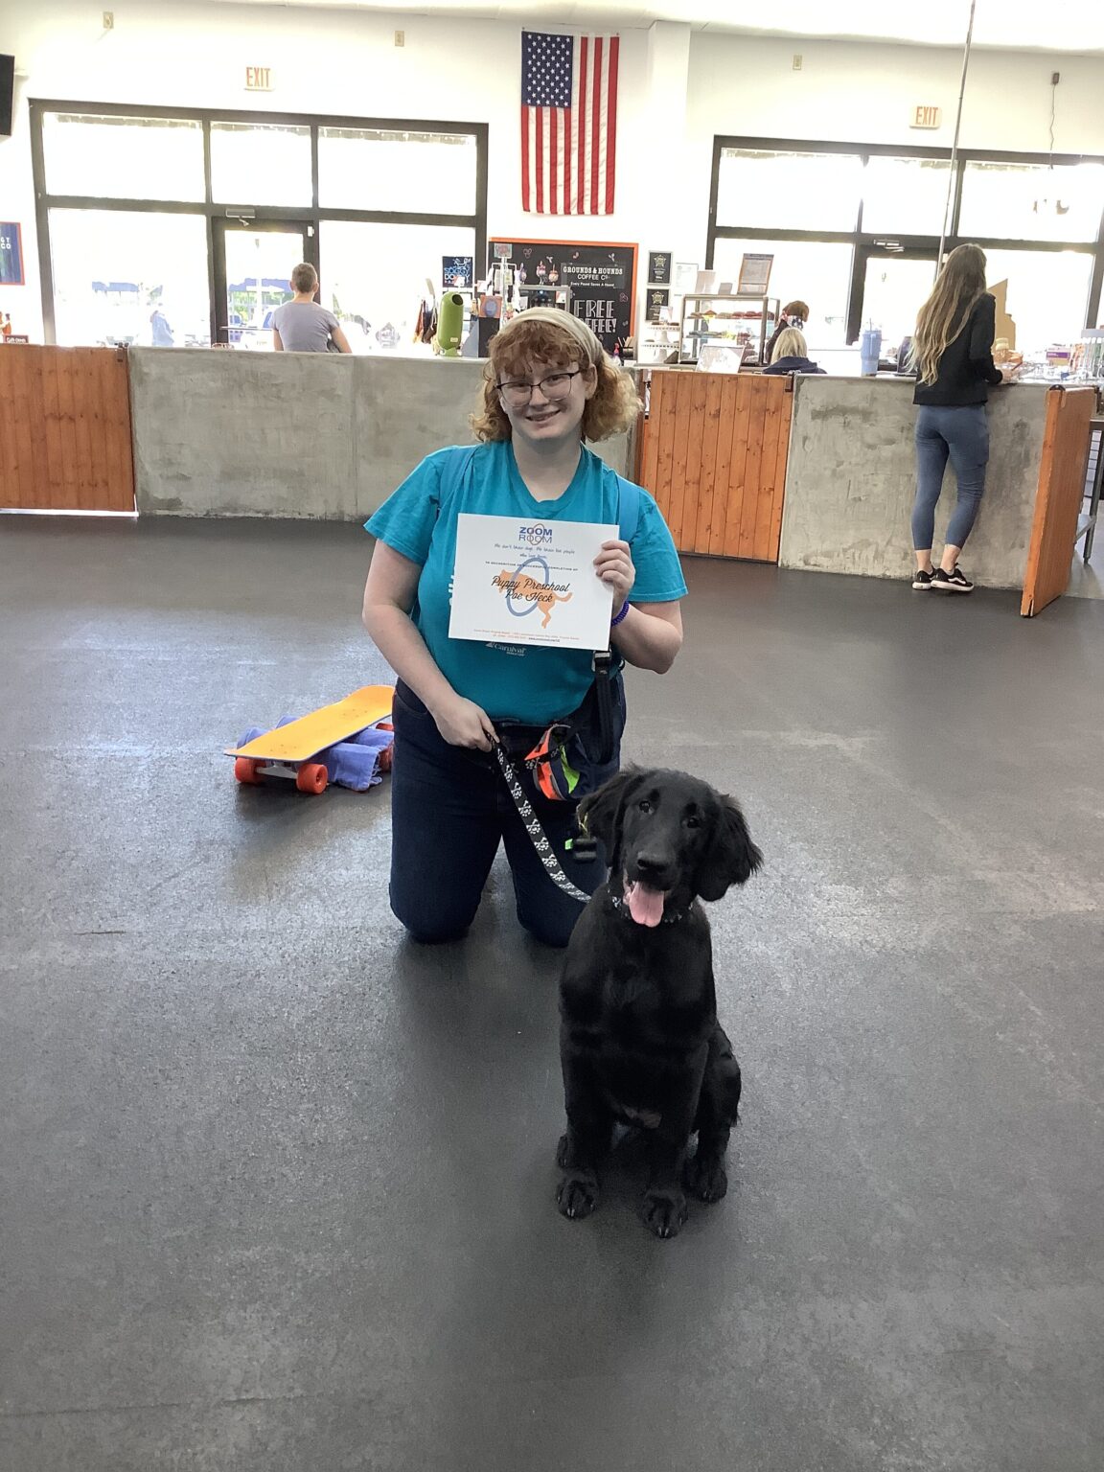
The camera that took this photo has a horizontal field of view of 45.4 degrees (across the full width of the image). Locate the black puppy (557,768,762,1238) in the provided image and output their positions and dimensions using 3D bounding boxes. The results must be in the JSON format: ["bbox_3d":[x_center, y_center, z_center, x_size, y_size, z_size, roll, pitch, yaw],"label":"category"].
[{"bbox_3d":[0.161,0.307,1.791,0.260,0.590,0.410,6,16,14],"label":"black puppy"}]

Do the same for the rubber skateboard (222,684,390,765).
[{"bbox_3d":[-0.596,0.011,3.586,0.200,0.125,0.700,7,17,18],"label":"rubber skateboard"}]

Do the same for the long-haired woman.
[{"bbox_3d":[2.118,-1.637,6.843,0.460,1.690,0.420,13,19,33],"label":"long-haired woman"}]

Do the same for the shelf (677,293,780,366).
[{"bbox_3d":[1.150,-2.552,8.308,0.560,0.430,0.450,7,17,18],"label":"shelf"}]

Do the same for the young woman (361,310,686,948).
[{"bbox_3d":[-0.047,-0.224,2.588,0.600,1.160,0.620,2,16,0],"label":"young woman"}]

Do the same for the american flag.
[{"bbox_3d":[0.182,-5.502,11.897,0.890,1.500,0.040,1,16,-4],"label":"american flag"}]

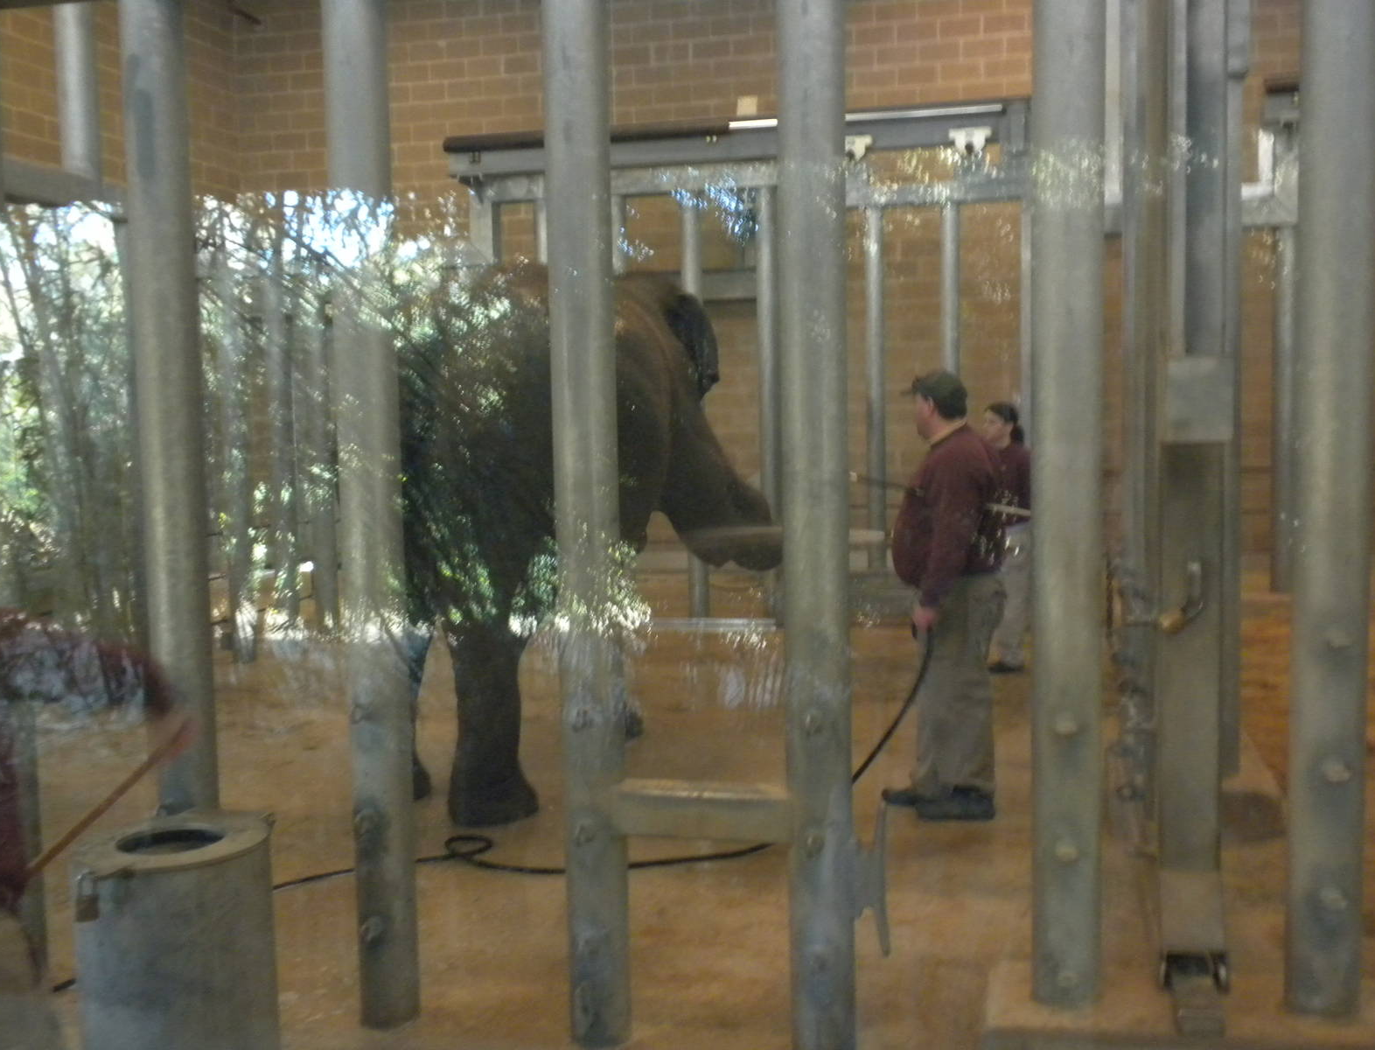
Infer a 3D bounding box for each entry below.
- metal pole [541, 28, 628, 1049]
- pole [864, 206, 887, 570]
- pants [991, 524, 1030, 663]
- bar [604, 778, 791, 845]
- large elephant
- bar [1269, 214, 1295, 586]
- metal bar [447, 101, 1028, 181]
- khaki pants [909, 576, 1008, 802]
[{"bbox_3d":[-0.265,-0.169,3.933,0.170,3.100,0.170,0,5,13],"label":"metal pole"},{"bbox_3d":[1.409,-1.011,11.170,0.140,2.699,0.140,0,5,13],"label":"pole"},{"bbox_3d":[2.075,0.419,9.419,0.320,0.930,0.370,-2,5,-7],"label":"pants"},{"bbox_3d":[0.049,0.749,3.939,0.500,0.110,0.152,0,5,13],"label":"bar"},{"bbox_3d":[-0.330,-0.084,7.280,1.380,2.400,2.900,2,5,33],"label":"large elephant"},{"bbox_3d":[4.296,-0.831,10.787,0.165,2.650,0.165,0,5,13],"label":"bar"},{"bbox_3d":[0.272,-2.877,11.272,4.459,0.300,0.200,0,5,13],"label":"metal bar"},{"bbox_3d":[1.096,0.640,6.122,0.380,0.960,0.420,-1,5,4],"label":"khaki pants"}]

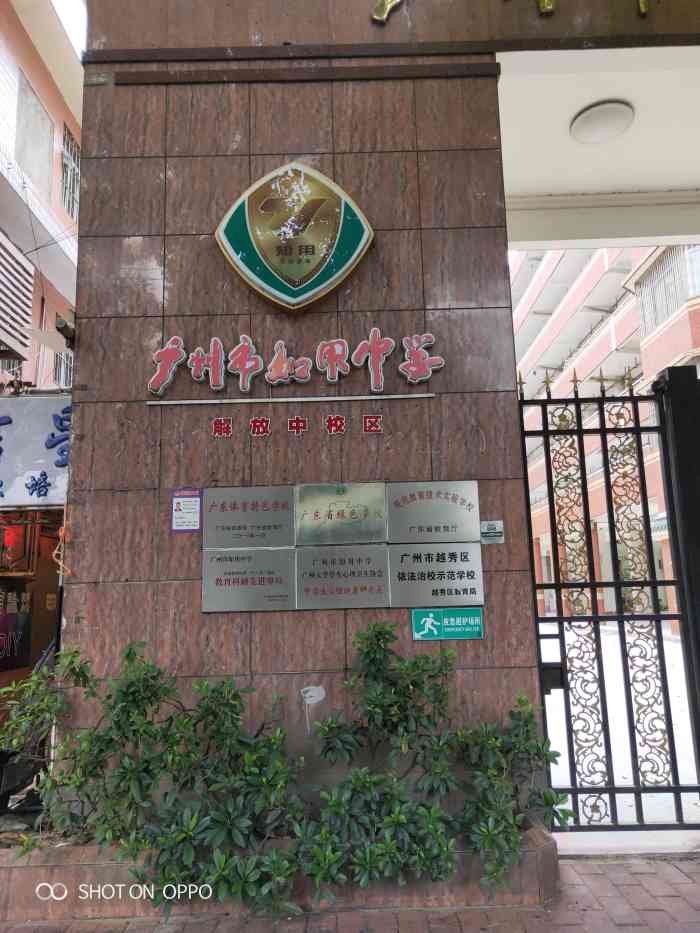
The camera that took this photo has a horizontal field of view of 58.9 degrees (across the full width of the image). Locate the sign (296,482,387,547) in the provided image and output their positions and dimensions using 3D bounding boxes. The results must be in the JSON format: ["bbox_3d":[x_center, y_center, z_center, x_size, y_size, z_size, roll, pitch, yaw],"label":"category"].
[{"bbox_3d":[-0.054,0.309,4.047,0.600,0.400,0.020,-2,-8,0],"label":"sign"}]

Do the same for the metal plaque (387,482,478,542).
[{"bbox_3d":[0.546,0.297,4.051,0.600,0.400,0.020,-2,-8,0],"label":"metal plaque"}]

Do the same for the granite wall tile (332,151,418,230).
[{"bbox_3d":[0.186,-1.886,4.266,0.580,0.576,0.030,-1,-8,0],"label":"granite wall tile"}]

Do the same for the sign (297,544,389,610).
[{"bbox_3d":[-0.039,0.696,3.865,0.578,0.382,0.020,-1,-8,0],"label":"sign"}]

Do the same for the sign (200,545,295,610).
[{"bbox_3d":[-0.625,0.713,3.861,0.585,0.382,0.020,-1,-8,0],"label":"sign"}]

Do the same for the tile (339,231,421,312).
[{"bbox_3d":[0.210,-1.363,4.316,0.600,0.596,0.020,-2,-8,0],"label":"tile"}]

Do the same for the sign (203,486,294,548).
[{"bbox_3d":[-0.659,0.330,4.042,0.600,0.400,0.020,-2,-8,0],"label":"sign"}]

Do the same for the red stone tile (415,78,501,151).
[{"bbox_3d":[0.751,-2.470,4.351,0.580,0.576,0.030,-1,-8,0],"label":"red stone tile"}]

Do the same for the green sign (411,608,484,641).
[{"bbox_3d":[0.625,1.005,3.950,0.451,0.194,0.012,-2,-8,0],"label":"green sign"}]

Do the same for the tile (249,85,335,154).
[{"bbox_3d":[-0.409,-2.441,4.346,0.580,0.576,0.030,-1,-8,0],"label":"tile"}]

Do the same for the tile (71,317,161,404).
[{"bbox_3d":[-1.573,-0.726,4.216,0.600,0.596,0.020,-2,-8,0],"label":"tile"}]

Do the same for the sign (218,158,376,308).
[{"bbox_3d":[-0.387,-1.604,4.299,1.106,1.058,0.080,-2,-8,0],"label":"sign"}]

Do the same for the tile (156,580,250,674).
[{"bbox_3d":[-0.898,0.991,3.846,0.580,0.576,0.030,-1,-8,0],"label":"tile"}]

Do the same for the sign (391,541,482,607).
[{"bbox_3d":[0.555,0.696,3.992,0.600,0.400,0.020,-2,-8,0],"label":"sign"}]

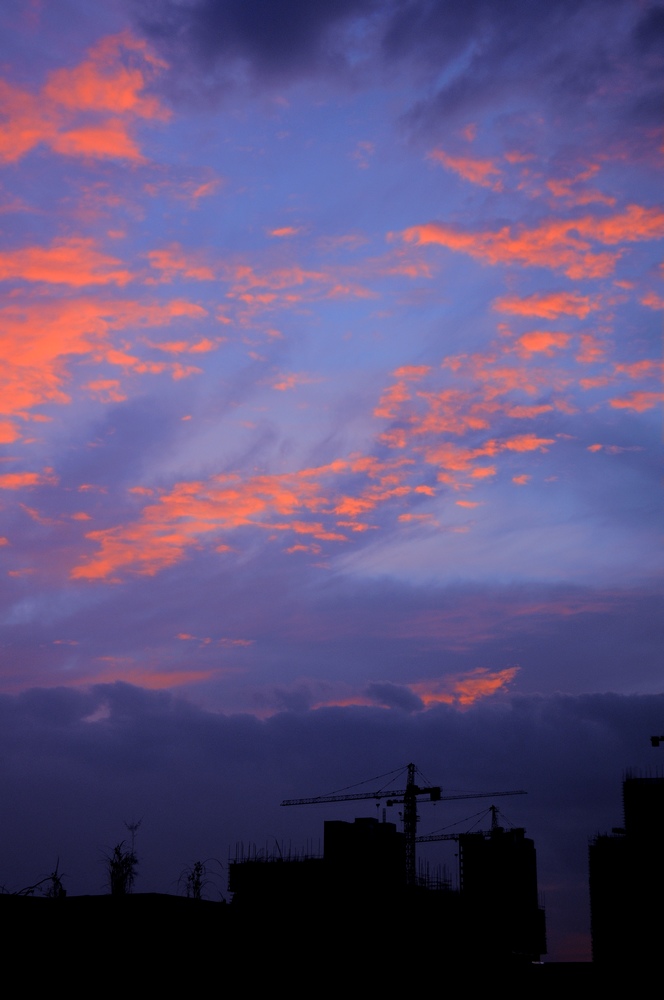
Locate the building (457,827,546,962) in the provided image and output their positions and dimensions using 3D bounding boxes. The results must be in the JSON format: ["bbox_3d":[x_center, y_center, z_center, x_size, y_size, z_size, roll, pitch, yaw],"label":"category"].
[{"bbox_3d":[40.521,94.182,435.000,19.655,32.134,18.000,-2,-15,6],"label":"building"}]

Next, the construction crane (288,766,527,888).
[{"bbox_3d":[16.091,78.256,430.000,59.732,29.677,5.000,-7,-16,24],"label":"construction crane"}]

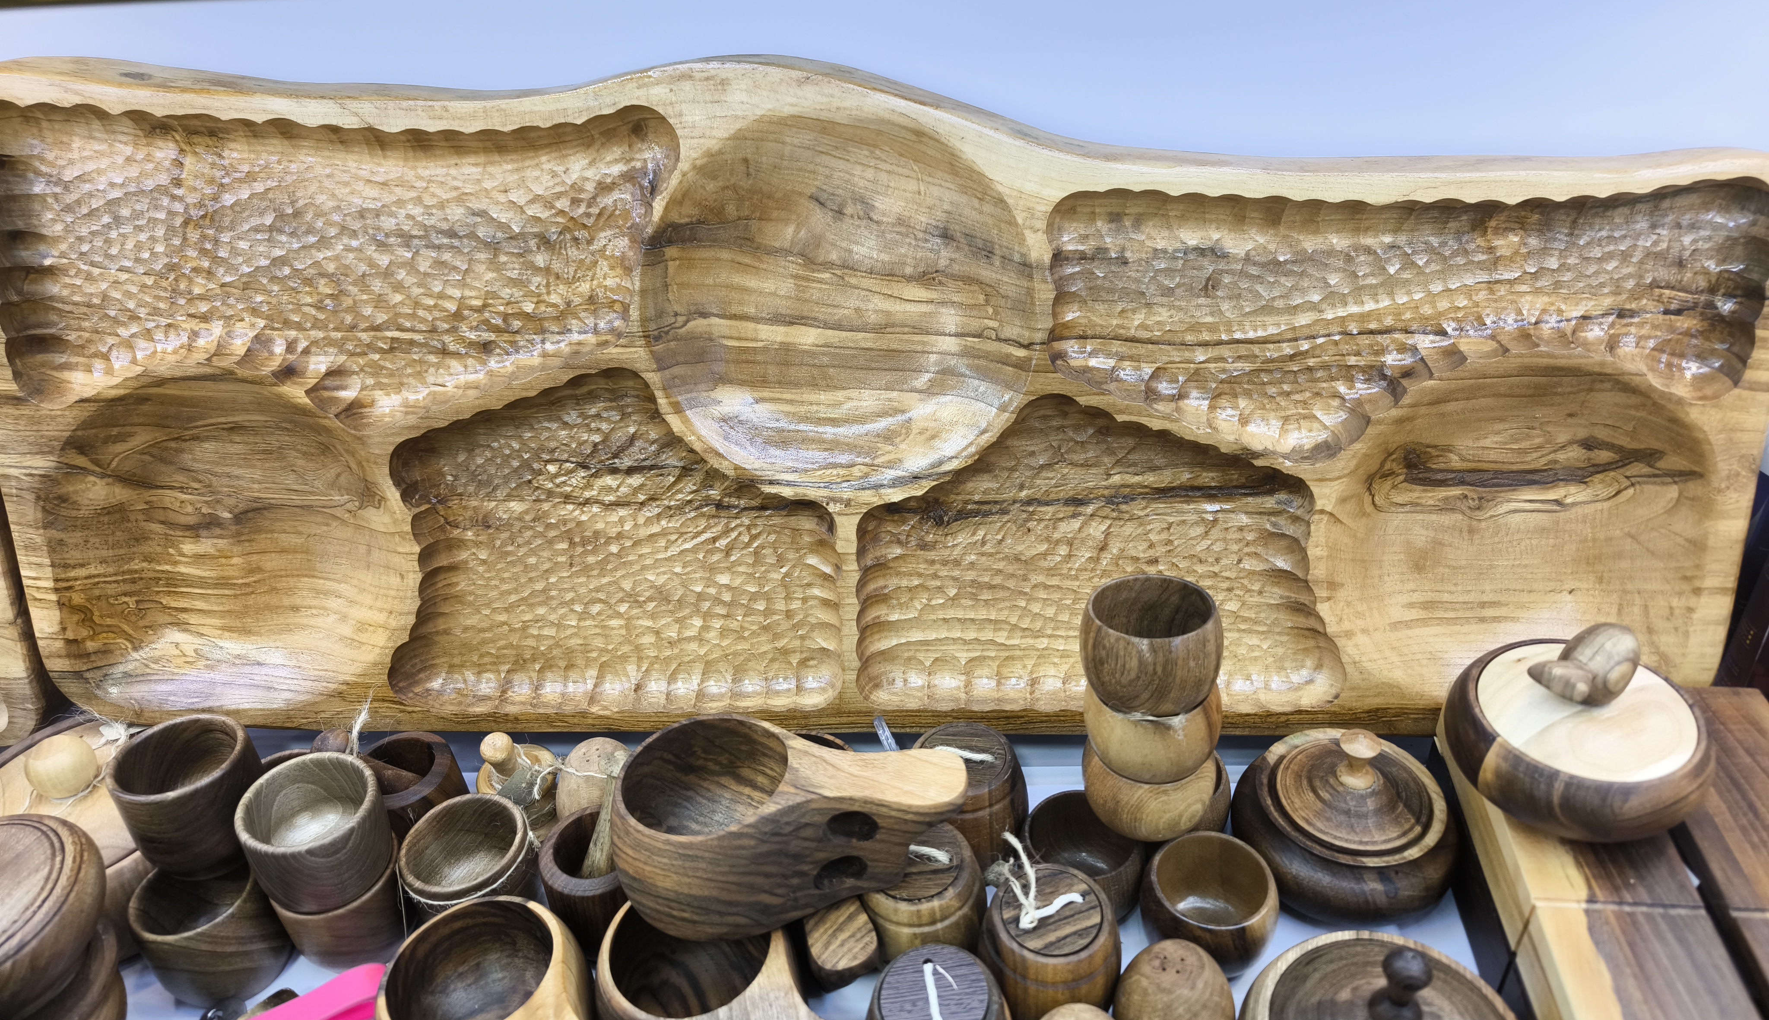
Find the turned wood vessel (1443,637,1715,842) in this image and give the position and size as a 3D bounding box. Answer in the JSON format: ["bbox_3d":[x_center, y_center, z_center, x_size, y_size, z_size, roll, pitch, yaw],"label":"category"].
[{"bbox_3d":[0.301,0.103,0.539,0.106,0.052,0.106,-1,35,3],"label":"turned wood vessel"}]

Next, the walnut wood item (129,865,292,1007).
[{"bbox_3d":[-0.328,0.208,0.604,0.063,0.065,0.063,-1,33,3],"label":"walnut wood item"}]

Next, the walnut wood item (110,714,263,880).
[{"bbox_3d":[-0.308,0.134,0.552,0.054,0.060,0.054,-1,31,1],"label":"walnut wood item"}]

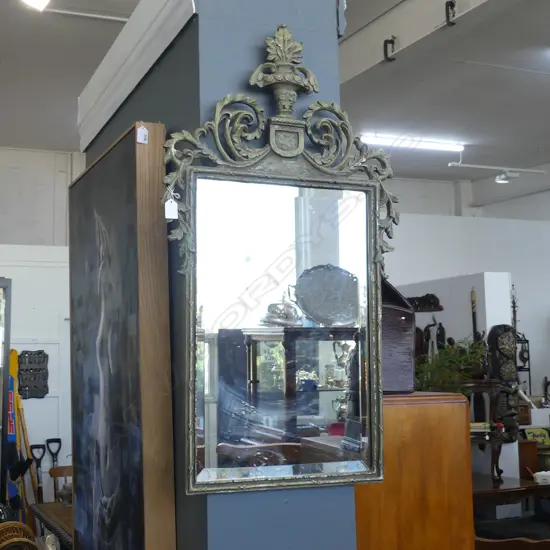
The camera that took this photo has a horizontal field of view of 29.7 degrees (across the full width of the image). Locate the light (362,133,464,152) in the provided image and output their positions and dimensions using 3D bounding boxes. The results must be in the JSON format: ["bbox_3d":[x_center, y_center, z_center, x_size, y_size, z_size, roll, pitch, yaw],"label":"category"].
[{"bbox_3d":[1.409,-1.335,10.515,1.220,0.085,0.075,1,-6,-25],"label":"light"}]

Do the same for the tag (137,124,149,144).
[{"bbox_3d":[-0.334,-0.352,2.620,0.029,0.045,0.003,4,-8,-23],"label":"tag"}]

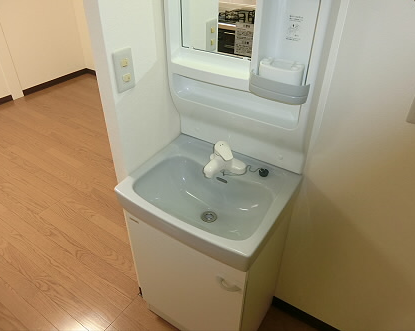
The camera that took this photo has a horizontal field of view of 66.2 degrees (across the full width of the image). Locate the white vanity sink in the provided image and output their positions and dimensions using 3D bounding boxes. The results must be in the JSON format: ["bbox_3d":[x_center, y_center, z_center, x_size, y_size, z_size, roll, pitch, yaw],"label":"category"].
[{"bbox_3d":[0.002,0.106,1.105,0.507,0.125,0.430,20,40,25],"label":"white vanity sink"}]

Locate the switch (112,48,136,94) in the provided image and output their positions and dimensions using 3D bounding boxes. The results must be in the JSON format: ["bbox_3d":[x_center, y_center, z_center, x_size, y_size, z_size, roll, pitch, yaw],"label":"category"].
[{"bbox_3d":[-0.247,-0.281,0.949,0.010,0.118,0.073,20,40,25],"label":"switch"}]

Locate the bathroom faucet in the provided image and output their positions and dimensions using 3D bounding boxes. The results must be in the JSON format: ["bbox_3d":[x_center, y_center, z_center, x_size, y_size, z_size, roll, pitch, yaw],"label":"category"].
[{"bbox_3d":[0.049,-0.010,1.078,0.150,0.110,0.165,20,40,25],"label":"bathroom faucet"}]

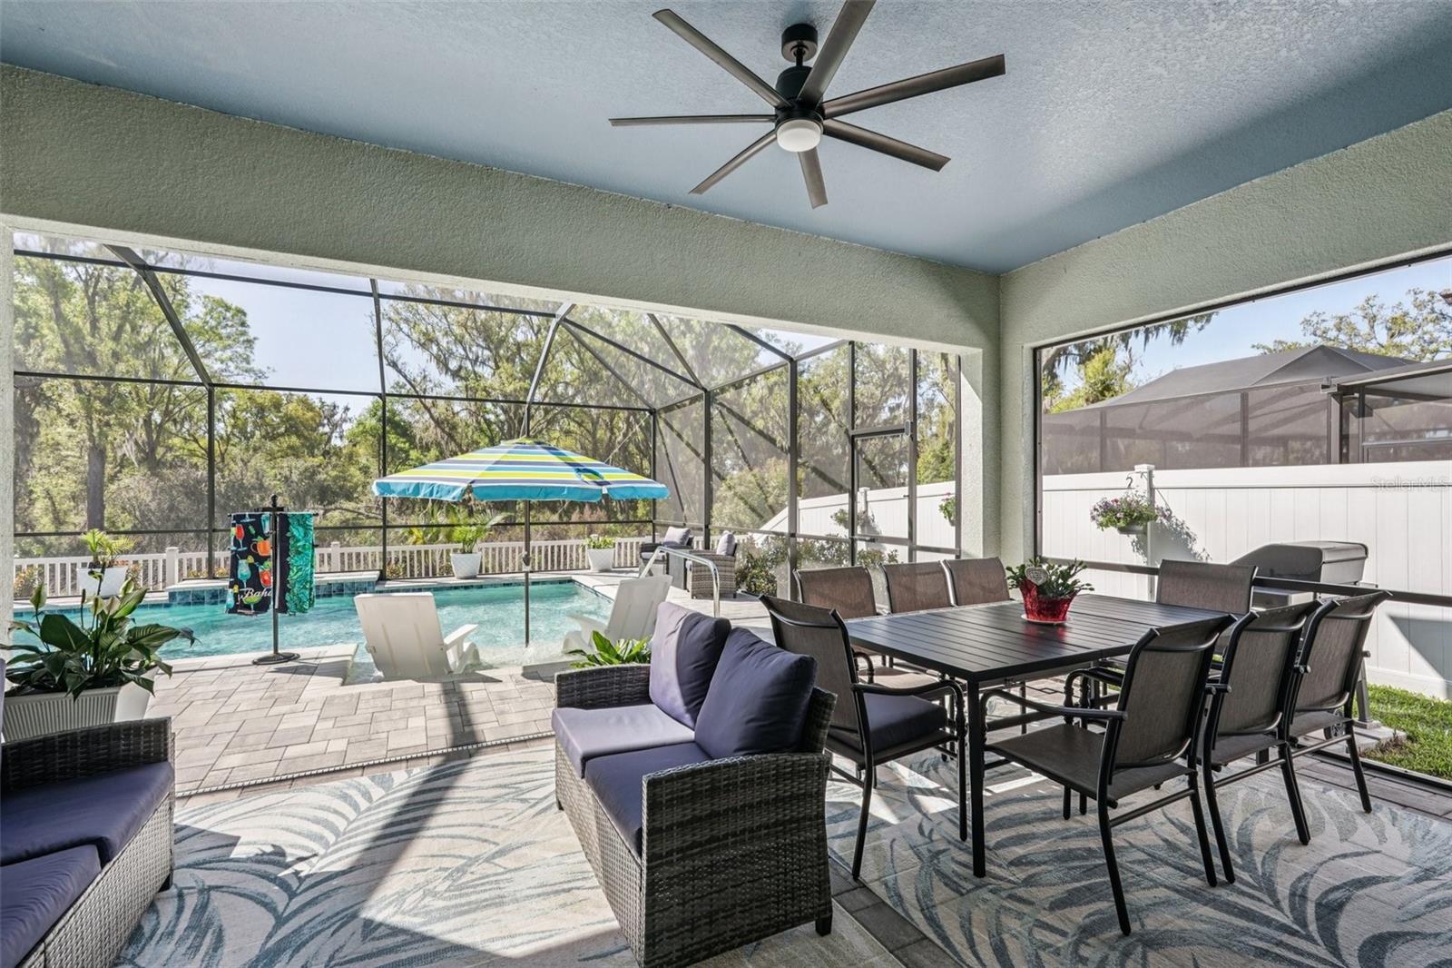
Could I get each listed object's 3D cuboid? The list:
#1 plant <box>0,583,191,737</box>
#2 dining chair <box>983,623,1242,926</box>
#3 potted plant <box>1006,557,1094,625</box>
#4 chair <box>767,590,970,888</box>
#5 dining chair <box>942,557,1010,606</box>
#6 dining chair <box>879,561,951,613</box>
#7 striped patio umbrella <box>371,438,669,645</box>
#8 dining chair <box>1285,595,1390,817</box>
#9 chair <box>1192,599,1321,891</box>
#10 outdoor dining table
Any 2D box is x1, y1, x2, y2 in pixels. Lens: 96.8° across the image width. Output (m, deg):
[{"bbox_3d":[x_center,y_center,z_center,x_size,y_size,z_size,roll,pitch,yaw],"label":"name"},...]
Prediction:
[{"bbox_3d":[-2.840,0.925,2.950,0.630,0.980,0.580,0,-1,-19],"label":"plant"},{"bbox_3d":[1.377,0.936,2.377,0.570,0.950,0.660,0,-1,-27],"label":"dining chair"},{"bbox_3d":[1.630,0.522,3.256,0.380,0.330,0.360,0,-1,-27],"label":"potted plant"},{"bbox_3d":[0.545,0.935,2.652,0.655,0.962,0.574,1,-1,-28],"label":"chair"},{"bbox_3d":[1.765,0.957,3.988,0.570,0.950,0.660,0,-1,-29],"label":"dining chair"},{"bbox_3d":[1.292,0.956,3.751,0.574,0.962,0.655,0,-1,-24],"label":"dining chair"},{"bbox_3d":[-1.872,0.610,6.100,2.550,2.100,2.550,0,-1,-26],"label":"striped patio umbrella"},{"bbox_3d":[2.443,0.939,2.886,0.574,0.962,0.655,1,-1,-27],"label":"dining chair"},{"bbox_3d":[1.917,0.934,2.622,0.574,0.962,0.655,1,-1,-28],"label":"chair"},{"bbox_3d":[1.617,1.054,3.211,2.135,0.735,0.943,0,-1,-27],"label":"outdoor dining table"}]

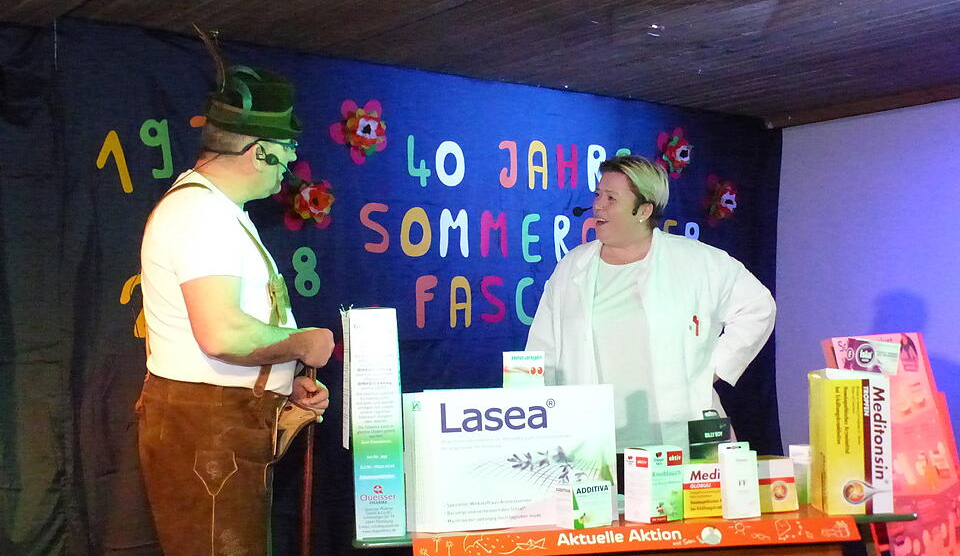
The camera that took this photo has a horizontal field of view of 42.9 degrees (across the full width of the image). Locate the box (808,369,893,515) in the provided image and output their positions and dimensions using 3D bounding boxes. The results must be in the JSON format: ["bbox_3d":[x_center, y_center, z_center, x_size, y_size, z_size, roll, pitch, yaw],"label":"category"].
[{"bbox_3d":[0.875,0.389,2.893,0.148,0.318,0.165,-2,-3,3],"label":"box"}]

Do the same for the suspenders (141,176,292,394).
[{"bbox_3d":[-0.647,0.026,3.020,0.360,0.530,0.350,-2,-3,0],"label":"suspenders"}]

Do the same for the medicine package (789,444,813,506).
[{"bbox_3d":[0.775,0.468,2.924,0.060,0.142,0.045,-2,-2,5],"label":"medicine package"}]

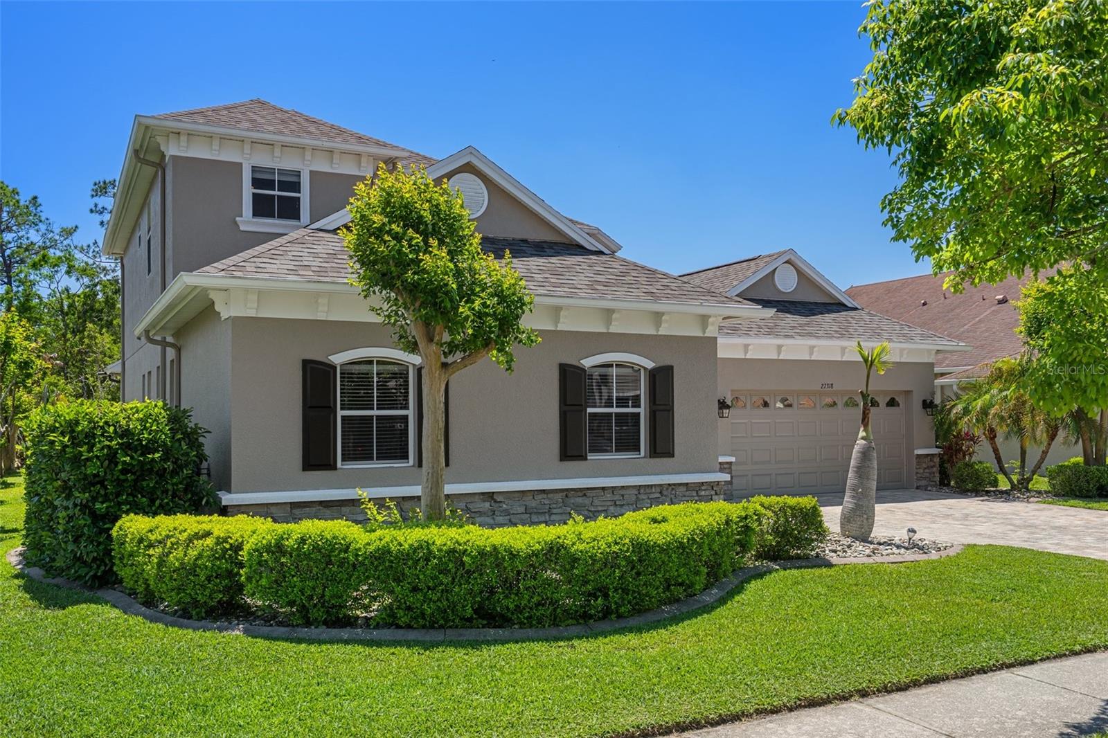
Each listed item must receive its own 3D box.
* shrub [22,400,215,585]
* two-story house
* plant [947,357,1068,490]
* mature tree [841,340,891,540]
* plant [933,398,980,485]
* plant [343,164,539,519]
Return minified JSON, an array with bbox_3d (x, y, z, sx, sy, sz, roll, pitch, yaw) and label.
[{"bbox_3d":[-4.650,1.230,9.550,2.050,1.820,2.000,1,-2,-28],"label":"shrub"},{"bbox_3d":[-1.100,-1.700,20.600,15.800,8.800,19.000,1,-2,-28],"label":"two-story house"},{"bbox_3d":[9.850,1.180,19.300,2.650,2.900,2.500,1,-2,-28],"label":"plant"},{"bbox_3d":[4.240,0.950,12.150,0.680,2.680,0.600,1,-2,-28],"label":"mature tree"},{"bbox_3d":[9.000,1.630,19.900,1.200,1.950,1.100,1,-2,-28],"label":"plant"},{"bbox_3d":[-1.120,0.030,8.900,1.980,4.100,1.800,0,-2,0],"label":"plant"}]

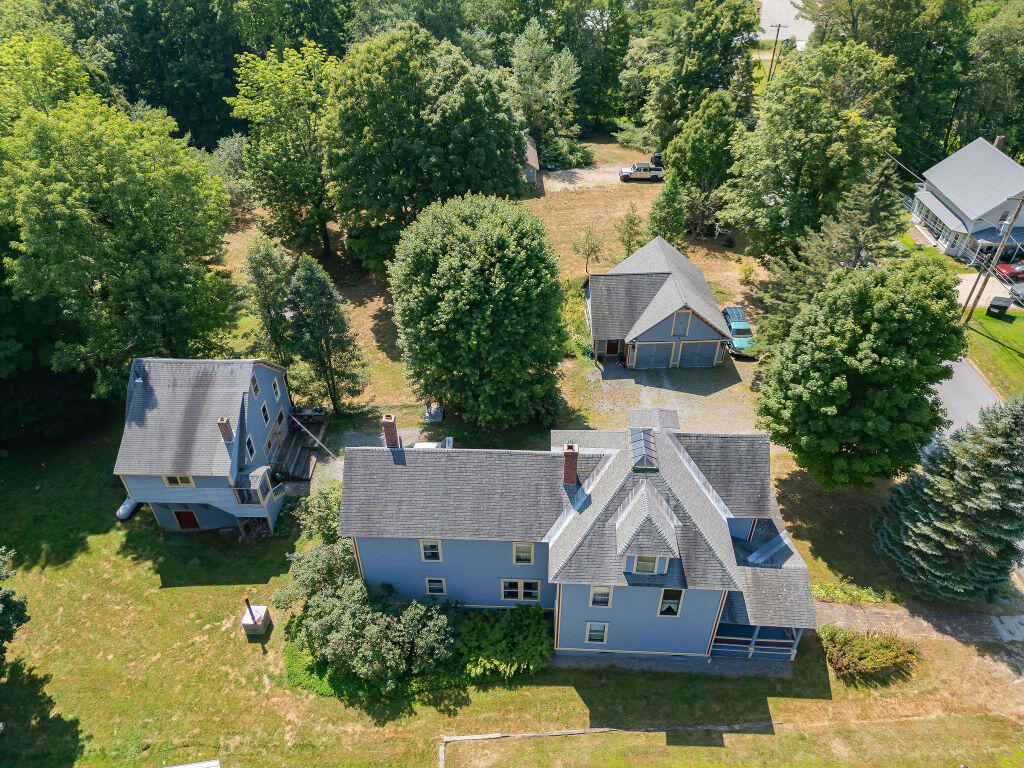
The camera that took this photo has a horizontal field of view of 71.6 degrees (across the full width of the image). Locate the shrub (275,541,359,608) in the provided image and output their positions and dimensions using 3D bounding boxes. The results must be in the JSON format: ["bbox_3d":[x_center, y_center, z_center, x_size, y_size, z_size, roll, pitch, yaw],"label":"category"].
[{"bbox_3d":[-10.802,10.527,39.031,4.800,3.100,3.700,1,36,3],"label":"shrub"}]

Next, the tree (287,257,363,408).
[{"bbox_3d":[-12.836,-3.005,47.769,4.900,12.300,4.900,-1,37,0],"label":"tree"}]

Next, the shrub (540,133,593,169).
[{"bbox_3d":[6.956,-29.848,90.562,7.000,3.500,6.000,-1,37,0],"label":"shrub"}]

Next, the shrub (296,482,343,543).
[{"bbox_3d":[-11.446,7.762,42.885,3.300,3.000,3.200,1,36,3],"label":"shrub"}]

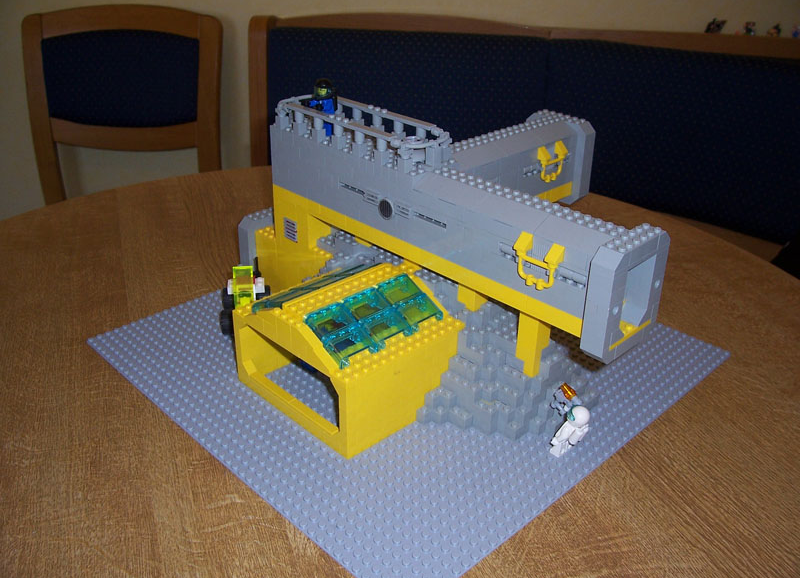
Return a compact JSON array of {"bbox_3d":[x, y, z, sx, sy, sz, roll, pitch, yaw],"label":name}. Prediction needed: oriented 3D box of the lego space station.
[{"bbox_3d":[0.032,-0.043,0.625,0.322,0.187,0.385,-24,37,-38],"label":"lego space station"}]

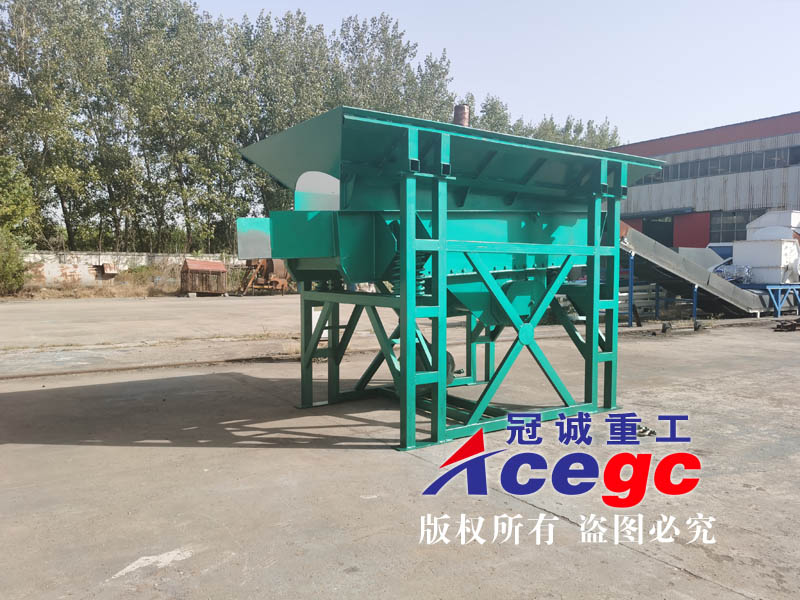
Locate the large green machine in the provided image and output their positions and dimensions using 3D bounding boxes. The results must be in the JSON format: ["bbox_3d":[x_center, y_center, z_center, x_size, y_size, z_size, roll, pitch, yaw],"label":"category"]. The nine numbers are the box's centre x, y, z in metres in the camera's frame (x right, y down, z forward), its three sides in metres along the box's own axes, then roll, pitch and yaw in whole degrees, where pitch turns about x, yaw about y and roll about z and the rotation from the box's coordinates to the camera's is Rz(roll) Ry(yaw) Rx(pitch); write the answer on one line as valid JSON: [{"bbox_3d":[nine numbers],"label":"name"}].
[{"bbox_3d":[0.587,-0.194,7.209,4.752,2.915,2.320,-2,3,-35],"label":"large green machine"}]

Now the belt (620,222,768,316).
[{"bbox_3d":[9.273,-0.774,20.657,8.900,0.780,1.250,17,-8,-34],"label":"belt"}]

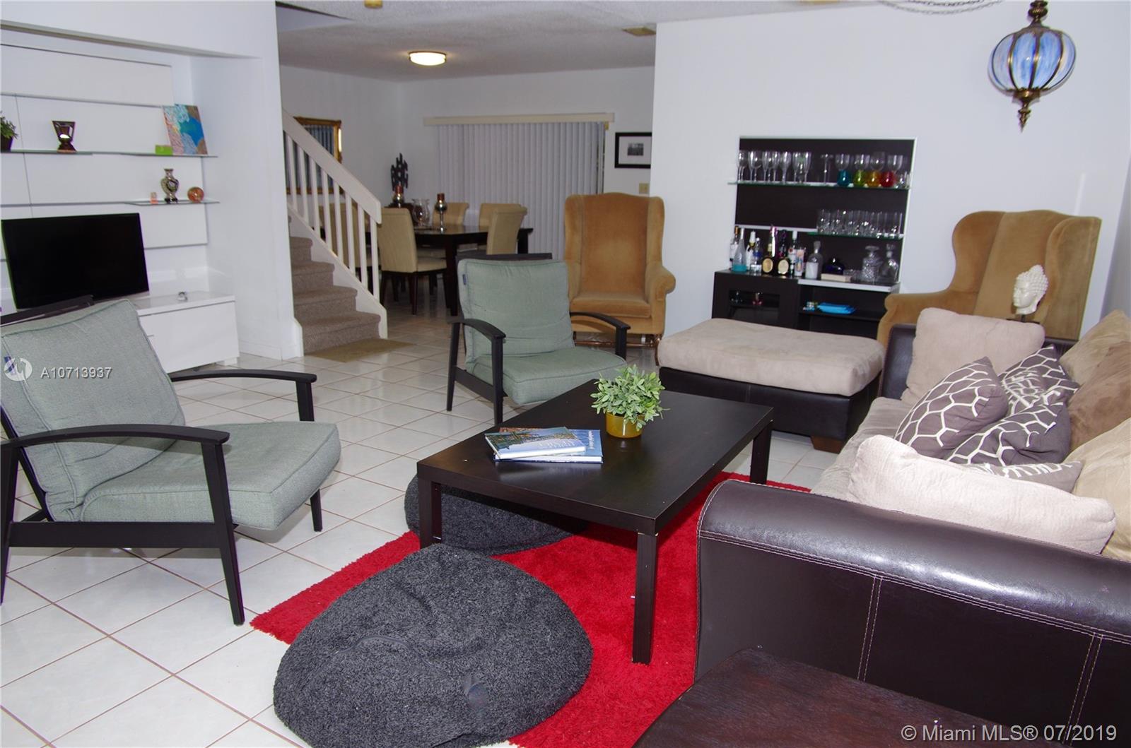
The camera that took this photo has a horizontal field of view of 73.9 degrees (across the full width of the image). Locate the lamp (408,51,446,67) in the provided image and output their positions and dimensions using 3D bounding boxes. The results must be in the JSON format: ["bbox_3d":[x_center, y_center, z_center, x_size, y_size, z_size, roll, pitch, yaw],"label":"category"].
[{"bbox_3d":[-1.311,-2.999,7.178,0.360,0.105,0.360,1,14,0],"label":"lamp"}]

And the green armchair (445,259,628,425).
[{"bbox_3d":[-0.154,-0.135,3.969,0.710,0.885,0.930,-6,16,-27],"label":"green armchair"}]

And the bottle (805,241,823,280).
[{"bbox_3d":[1.726,-0.791,5.200,0.115,0.260,0.105,9,17,30],"label":"bottle"}]

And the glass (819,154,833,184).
[{"bbox_3d":[1.790,-1.404,5.149,0.090,0.190,0.090,9,17,30],"label":"glass"}]

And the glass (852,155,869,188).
[{"bbox_3d":[1.988,-1.365,5.052,0.092,0.215,0.092,10,17,29],"label":"glass"}]

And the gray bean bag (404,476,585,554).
[{"bbox_3d":[-0.232,0.410,2.899,0.760,0.300,0.760,10,17,29],"label":"gray bean bag"}]

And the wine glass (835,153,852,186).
[{"bbox_3d":[1.842,-1.352,4.960,0.090,0.204,0.090,10,17,29],"label":"wine glass"}]

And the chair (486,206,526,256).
[{"bbox_3d":[-0.775,-1.171,7.666,0.620,1.030,0.460,10,17,29],"label":"chair"}]

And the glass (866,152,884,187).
[{"bbox_3d":[2.015,-1.329,4.860,0.090,0.214,0.090,10,17,29],"label":"glass"}]

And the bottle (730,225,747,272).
[{"bbox_3d":[1.294,-0.916,5.553,0.092,0.315,0.092,9,17,30],"label":"bottle"}]

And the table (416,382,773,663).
[{"bbox_3d":[0.177,0.417,2.665,0.780,0.450,1.180,9,16,28],"label":"table"}]

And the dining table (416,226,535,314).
[{"bbox_3d":[-1.484,-1.200,8.079,1.750,0.765,1.330,10,17,29],"label":"dining table"}]

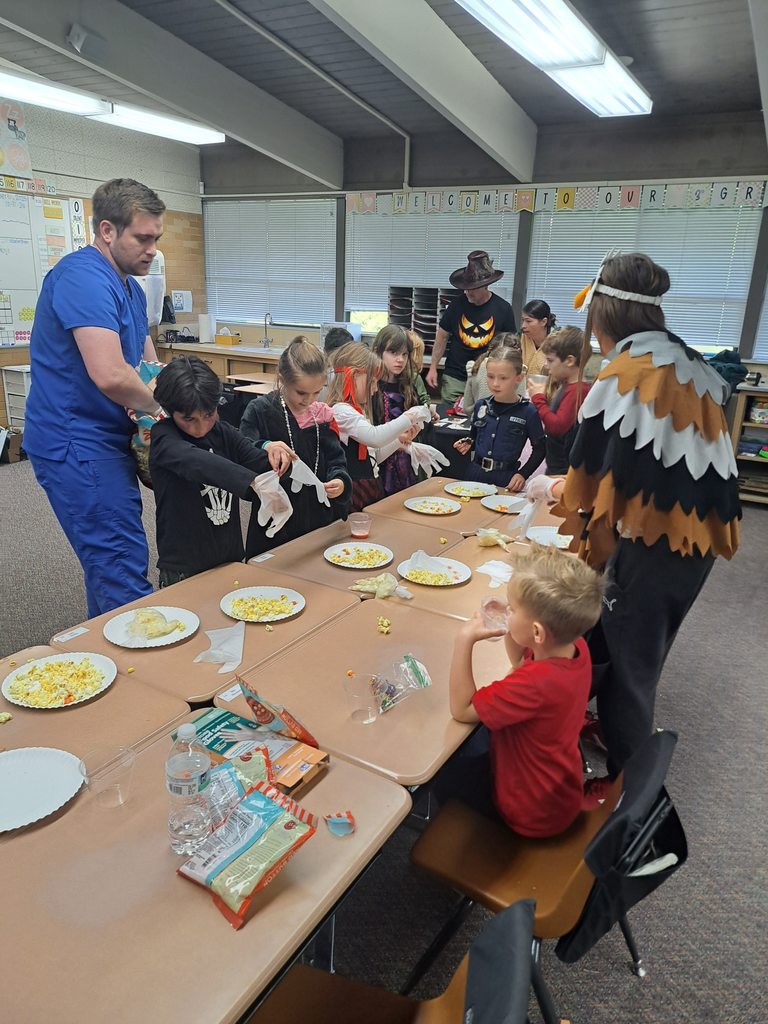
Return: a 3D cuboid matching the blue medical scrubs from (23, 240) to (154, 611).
[{"bbox_3d":[-0.803,0.049,2.078,0.350,1.535,0.480,2,18,2],"label":"blue medical scrubs"}]

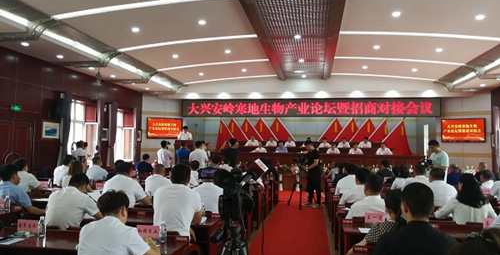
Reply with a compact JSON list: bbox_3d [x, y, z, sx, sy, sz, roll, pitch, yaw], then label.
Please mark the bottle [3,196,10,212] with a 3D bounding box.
[{"bbox_3d":[-3.044,0.967,4.900,0.068,0.212,0.068,0,-3,9],"label":"bottle"}]

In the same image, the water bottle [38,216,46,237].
[{"bbox_3d":[-1.691,0.801,3.194,0.063,0.178,0.063,0,-3,10],"label":"water bottle"}]

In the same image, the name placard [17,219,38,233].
[{"bbox_3d":[-1.887,0.841,3.306,0.185,0.105,0.060,0,-3,10],"label":"name placard"}]

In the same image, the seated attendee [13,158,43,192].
[{"bbox_3d":[-4.089,1.230,7.200,0.540,1.300,0.720,0,-3,21],"label":"seated attendee"}]

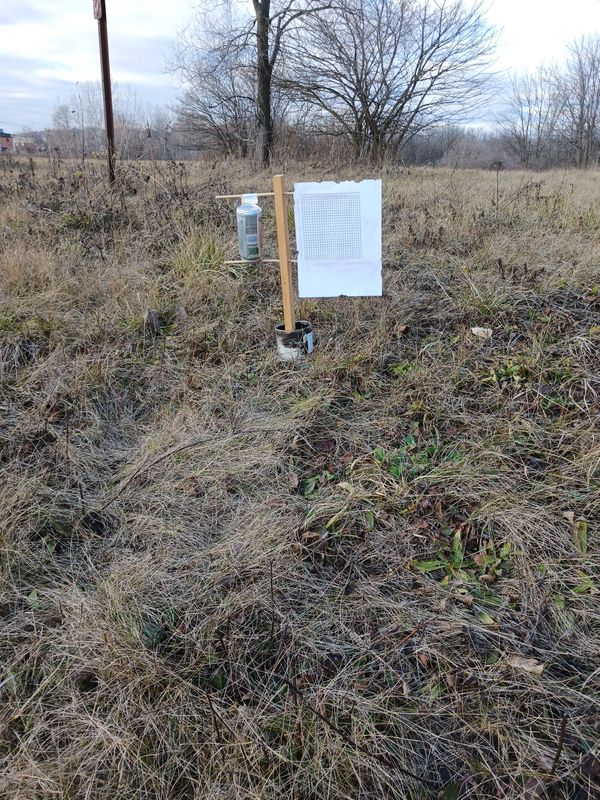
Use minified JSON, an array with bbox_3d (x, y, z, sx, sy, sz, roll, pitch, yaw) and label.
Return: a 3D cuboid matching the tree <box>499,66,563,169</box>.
[{"bbox_3d":[14.776,-17.540,38.936,3.994,5.804,3.994,0,22,0],"label":"tree"}]

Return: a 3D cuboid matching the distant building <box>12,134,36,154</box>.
[{"bbox_3d":[-88.301,-82.349,201.655,8.500,6.200,8.000,-6,22,-16],"label":"distant building"}]

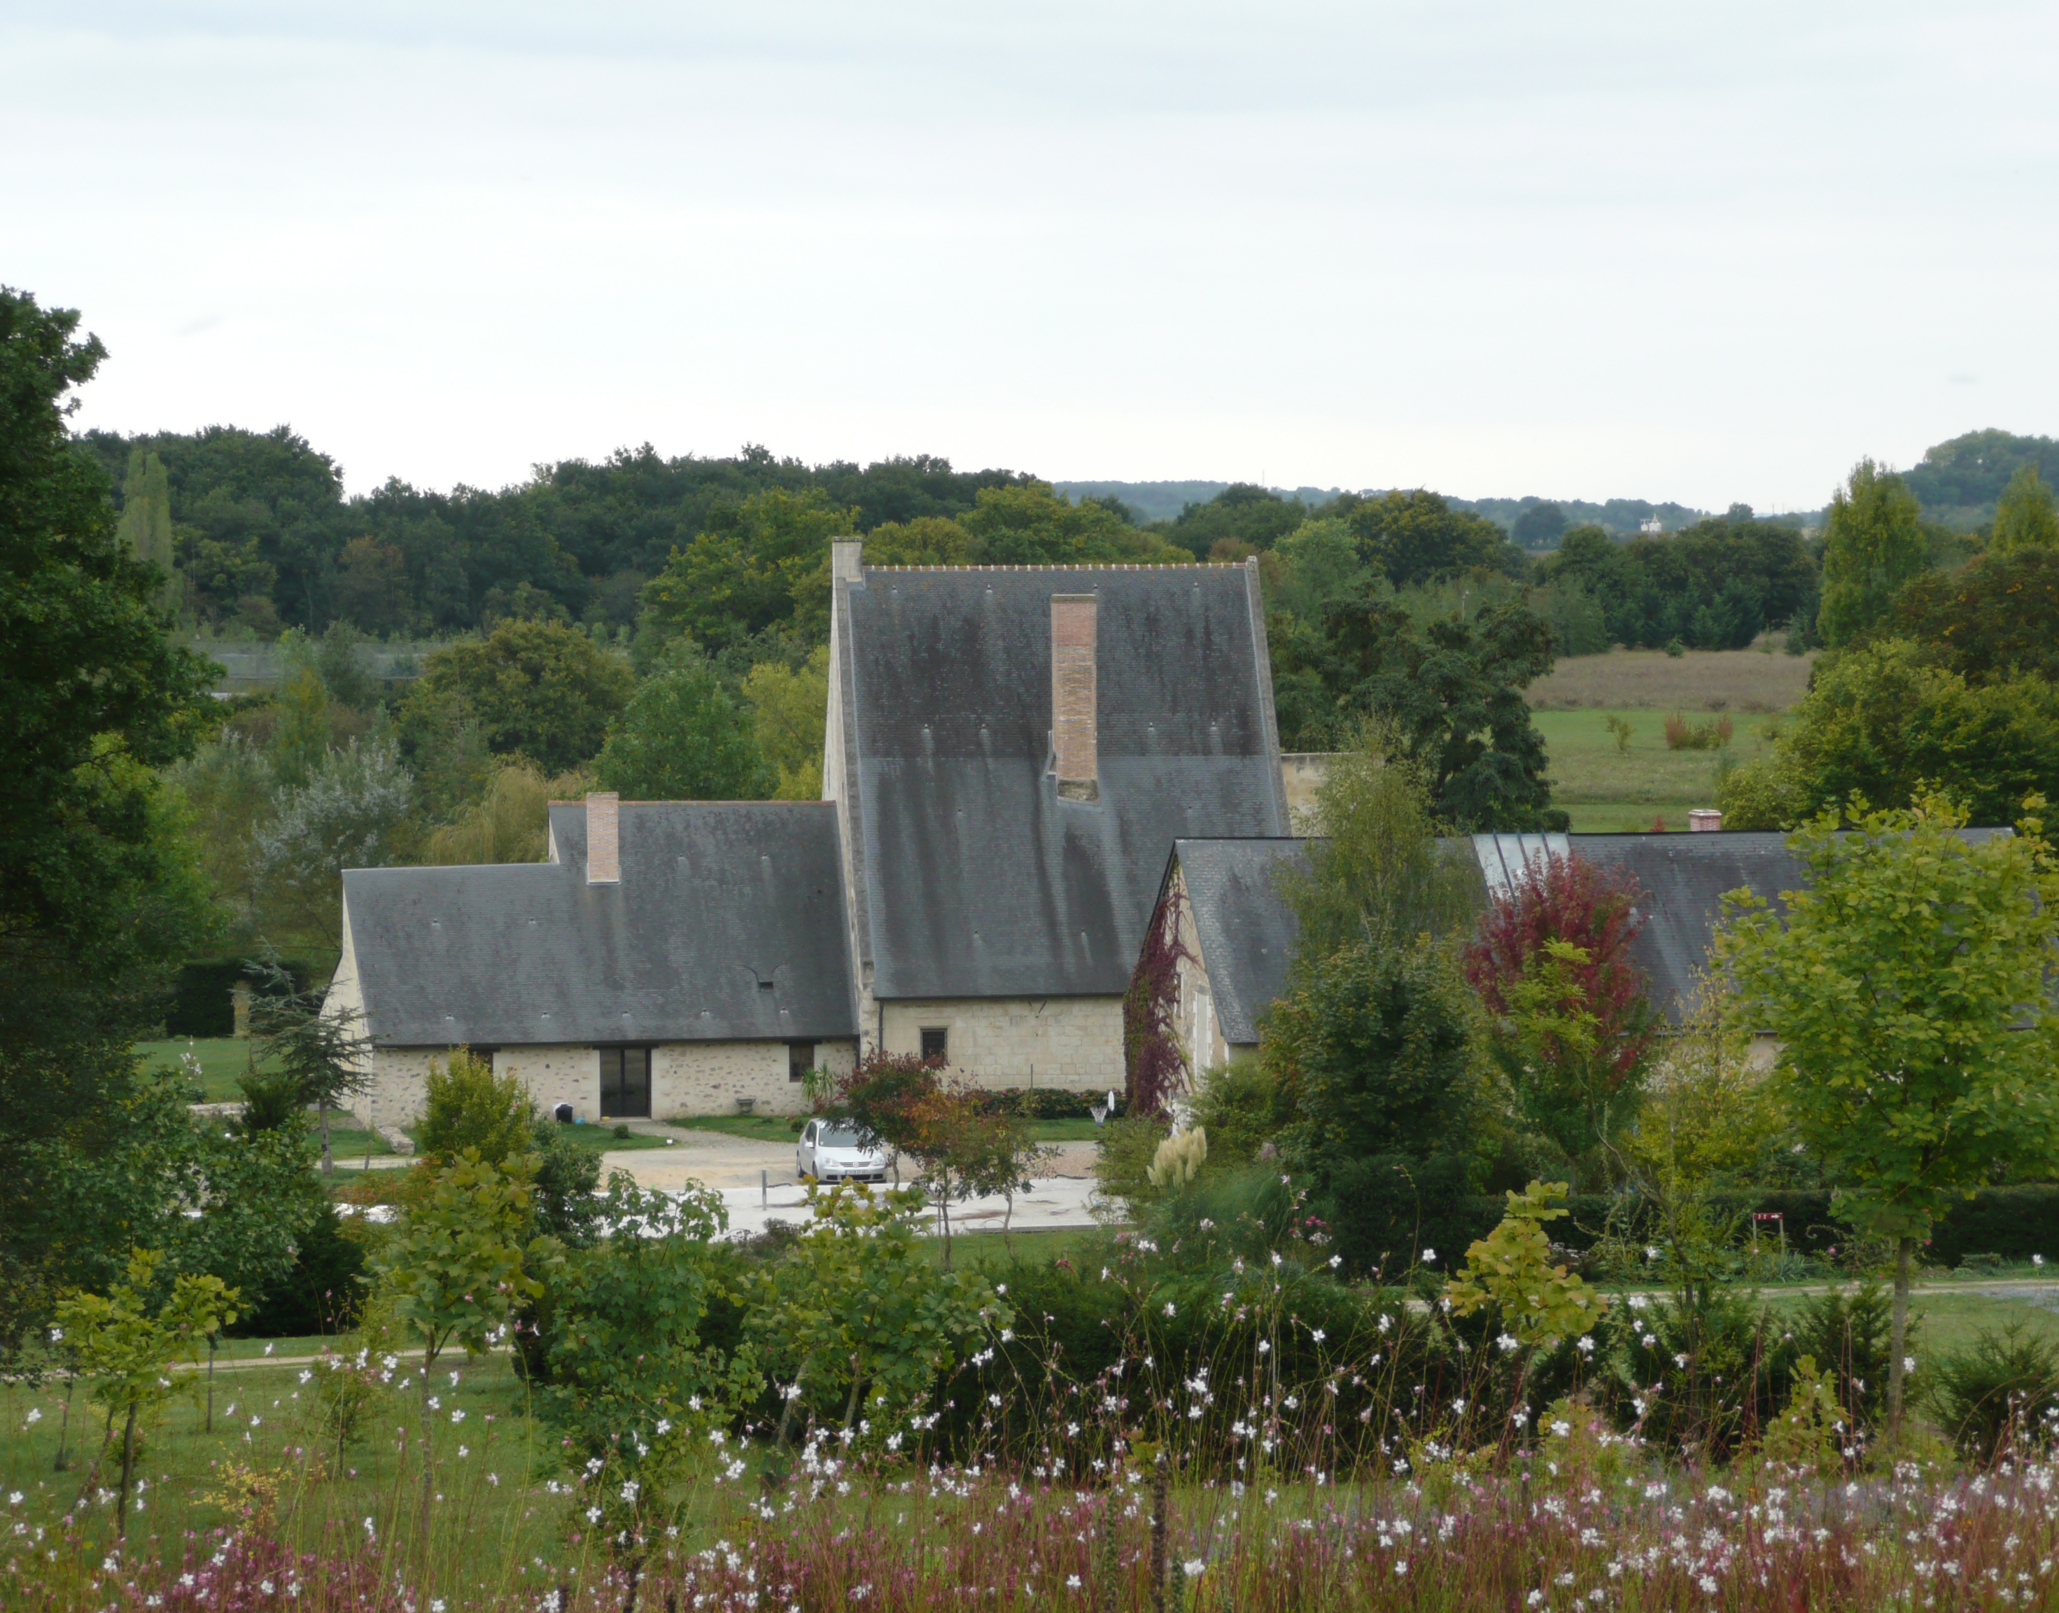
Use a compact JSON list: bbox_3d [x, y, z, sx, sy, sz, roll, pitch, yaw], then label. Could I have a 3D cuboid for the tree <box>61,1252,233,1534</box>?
[{"bbox_3d":[-7.872,5.208,57.000,1.650,2.600,1.600,0,3,0],"label":"tree"}]

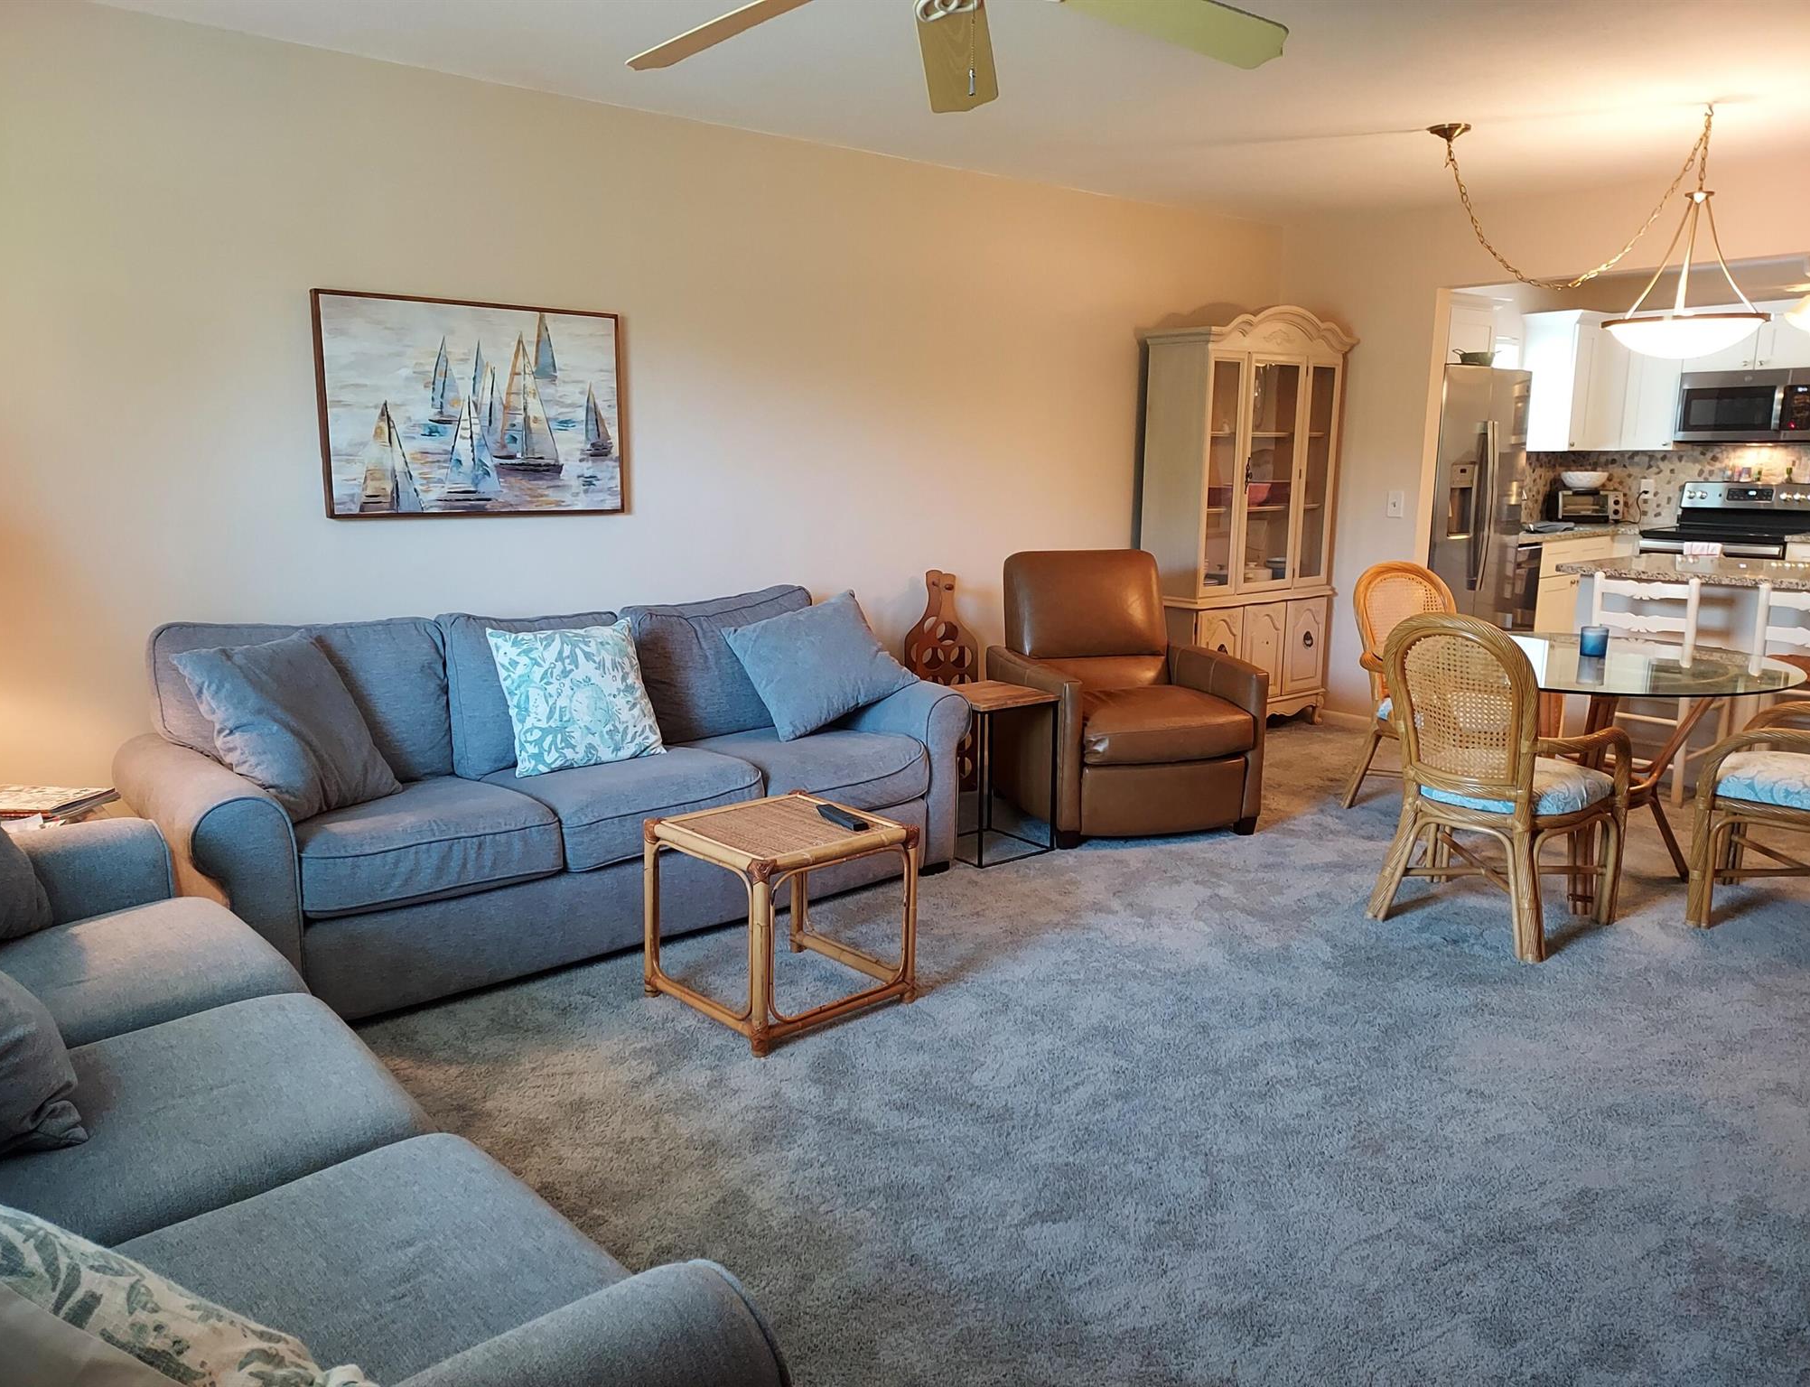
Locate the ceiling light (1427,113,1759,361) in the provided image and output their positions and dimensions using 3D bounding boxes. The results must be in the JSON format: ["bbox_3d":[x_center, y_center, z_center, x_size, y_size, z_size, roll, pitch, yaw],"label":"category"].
[{"bbox_3d":[2.397,-1.575,4.444,1.154,0.812,0.560,4,11,21],"label":"ceiling light"}]

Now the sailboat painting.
[{"bbox_3d":[-1.344,-0.897,4.073,0.968,0.662,0.039,-8,14,-38],"label":"sailboat painting"}]

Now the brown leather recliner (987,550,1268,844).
[{"bbox_3d":[0.805,-0.036,4.868,0.800,0.970,0.900,-2,12,-15],"label":"brown leather recliner"}]

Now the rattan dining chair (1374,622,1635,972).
[{"bbox_3d":[1.702,0.205,3.666,0.570,0.915,0.560,-9,13,-42],"label":"rattan dining chair"}]

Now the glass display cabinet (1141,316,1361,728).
[{"bbox_3d":[1.619,-0.805,6.149,1.120,2.000,0.405,-8,14,-38],"label":"glass display cabinet"}]

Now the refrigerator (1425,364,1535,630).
[{"bbox_3d":[2.696,-0.812,6.846,0.890,1.765,0.780,-8,14,-38],"label":"refrigerator"}]

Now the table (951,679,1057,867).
[{"bbox_3d":[0.283,0.269,4.357,0.360,0.530,0.325,-8,13,-40],"label":"table"}]

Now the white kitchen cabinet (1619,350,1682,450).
[{"bbox_3d":[4.734,-1.911,7.990,0.330,0.800,0.320,-7,13,-37],"label":"white kitchen cabinet"}]

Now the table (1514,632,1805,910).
[{"bbox_3d":[2.031,0.251,3.937,1.150,0.735,1.150,-7,13,-37],"label":"table"}]

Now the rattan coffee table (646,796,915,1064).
[{"bbox_3d":[-0.305,0.528,3.114,0.475,0.445,0.460,-9,13,-42],"label":"rattan coffee table"}]

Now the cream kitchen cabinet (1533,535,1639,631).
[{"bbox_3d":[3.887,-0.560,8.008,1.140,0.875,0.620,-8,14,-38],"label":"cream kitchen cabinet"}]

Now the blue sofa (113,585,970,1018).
[{"bbox_3d":[-0.963,0.186,3.828,2.300,0.900,0.990,-8,14,-38],"label":"blue sofa"}]

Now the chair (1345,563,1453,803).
[{"bbox_3d":[2.013,0.015,4.724,0.560,0.925,0.570,-3,10,-17],"label":"chair"}]

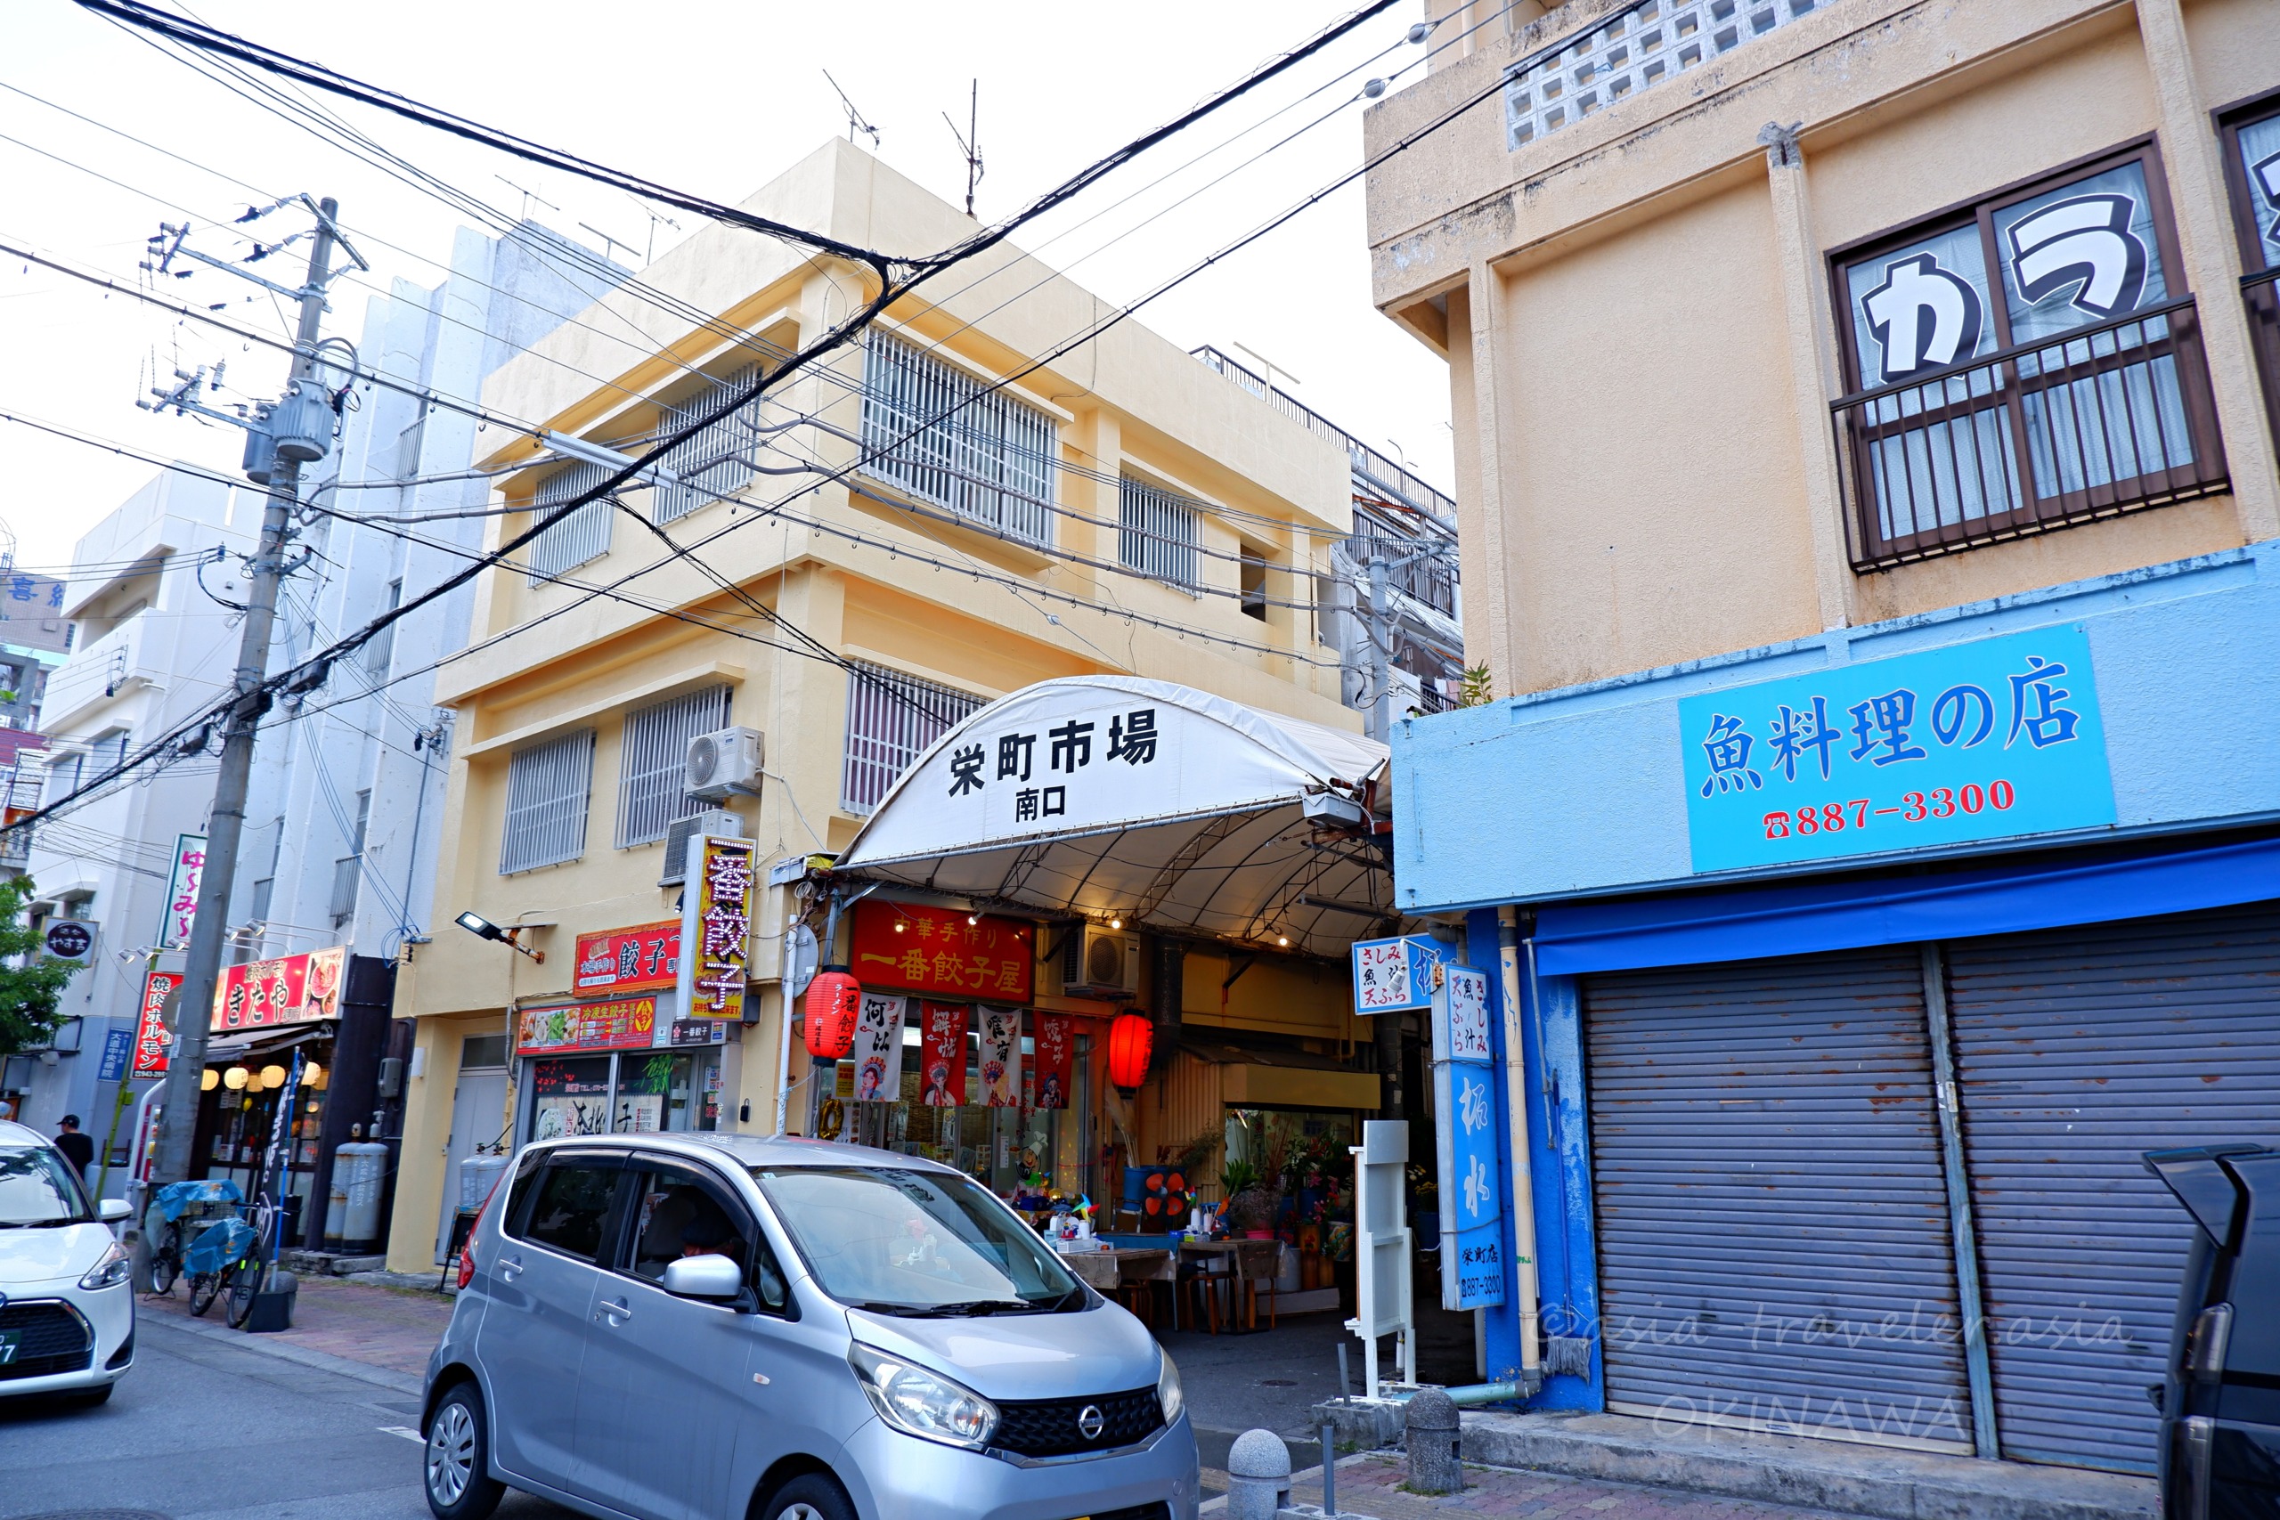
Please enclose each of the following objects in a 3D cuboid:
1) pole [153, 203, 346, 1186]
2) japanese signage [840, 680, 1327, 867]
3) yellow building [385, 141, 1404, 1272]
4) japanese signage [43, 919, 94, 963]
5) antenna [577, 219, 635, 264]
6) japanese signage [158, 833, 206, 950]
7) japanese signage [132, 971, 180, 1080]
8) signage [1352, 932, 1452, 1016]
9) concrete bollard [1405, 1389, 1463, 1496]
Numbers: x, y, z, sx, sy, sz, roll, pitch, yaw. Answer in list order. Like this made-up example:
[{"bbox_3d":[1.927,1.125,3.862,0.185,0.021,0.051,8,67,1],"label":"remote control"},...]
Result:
[{"bbox_3d":[-9.585,-0.827,14.909,1.200,11.920,2.150,-12,-19,39],"label":"pole"},{"bbox_3d":[-0.641,-0.016,10.502,4.680,1.150,0.120,-12,-19,39],"label":"japanese signage"},{"bbox_3d":[-2.626,0.643,17.378,7.011,10.264,8.593,-12,-19,39],"label":"yellow building"},{"bbox_3d":[-17.607,3.002,23.940,0.200,0.756,0.730,-12,-19,39],"label":"japanese signage"},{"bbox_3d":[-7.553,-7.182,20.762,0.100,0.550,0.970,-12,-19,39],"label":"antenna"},{"bbox_3d":[-13.097,1.831,19.994,0.200,1.530,0.390,-12,-19,39],"label":"japanese signage"},{"bbox_3d":[-13.065,3.560,19.485,0.140,1.370,0.530,-12,-19,39],"label":"japanese signage"},{"bbox_3d":[1.586,1.273,8.645,0.710,0.435,0.110,-12,-19,39],"label":"signage"},{"bbox_3d":[1.343,3.101,6.699,0.256,0.430,0.256,-12,-19,39],"label":"concrete bollard"}]

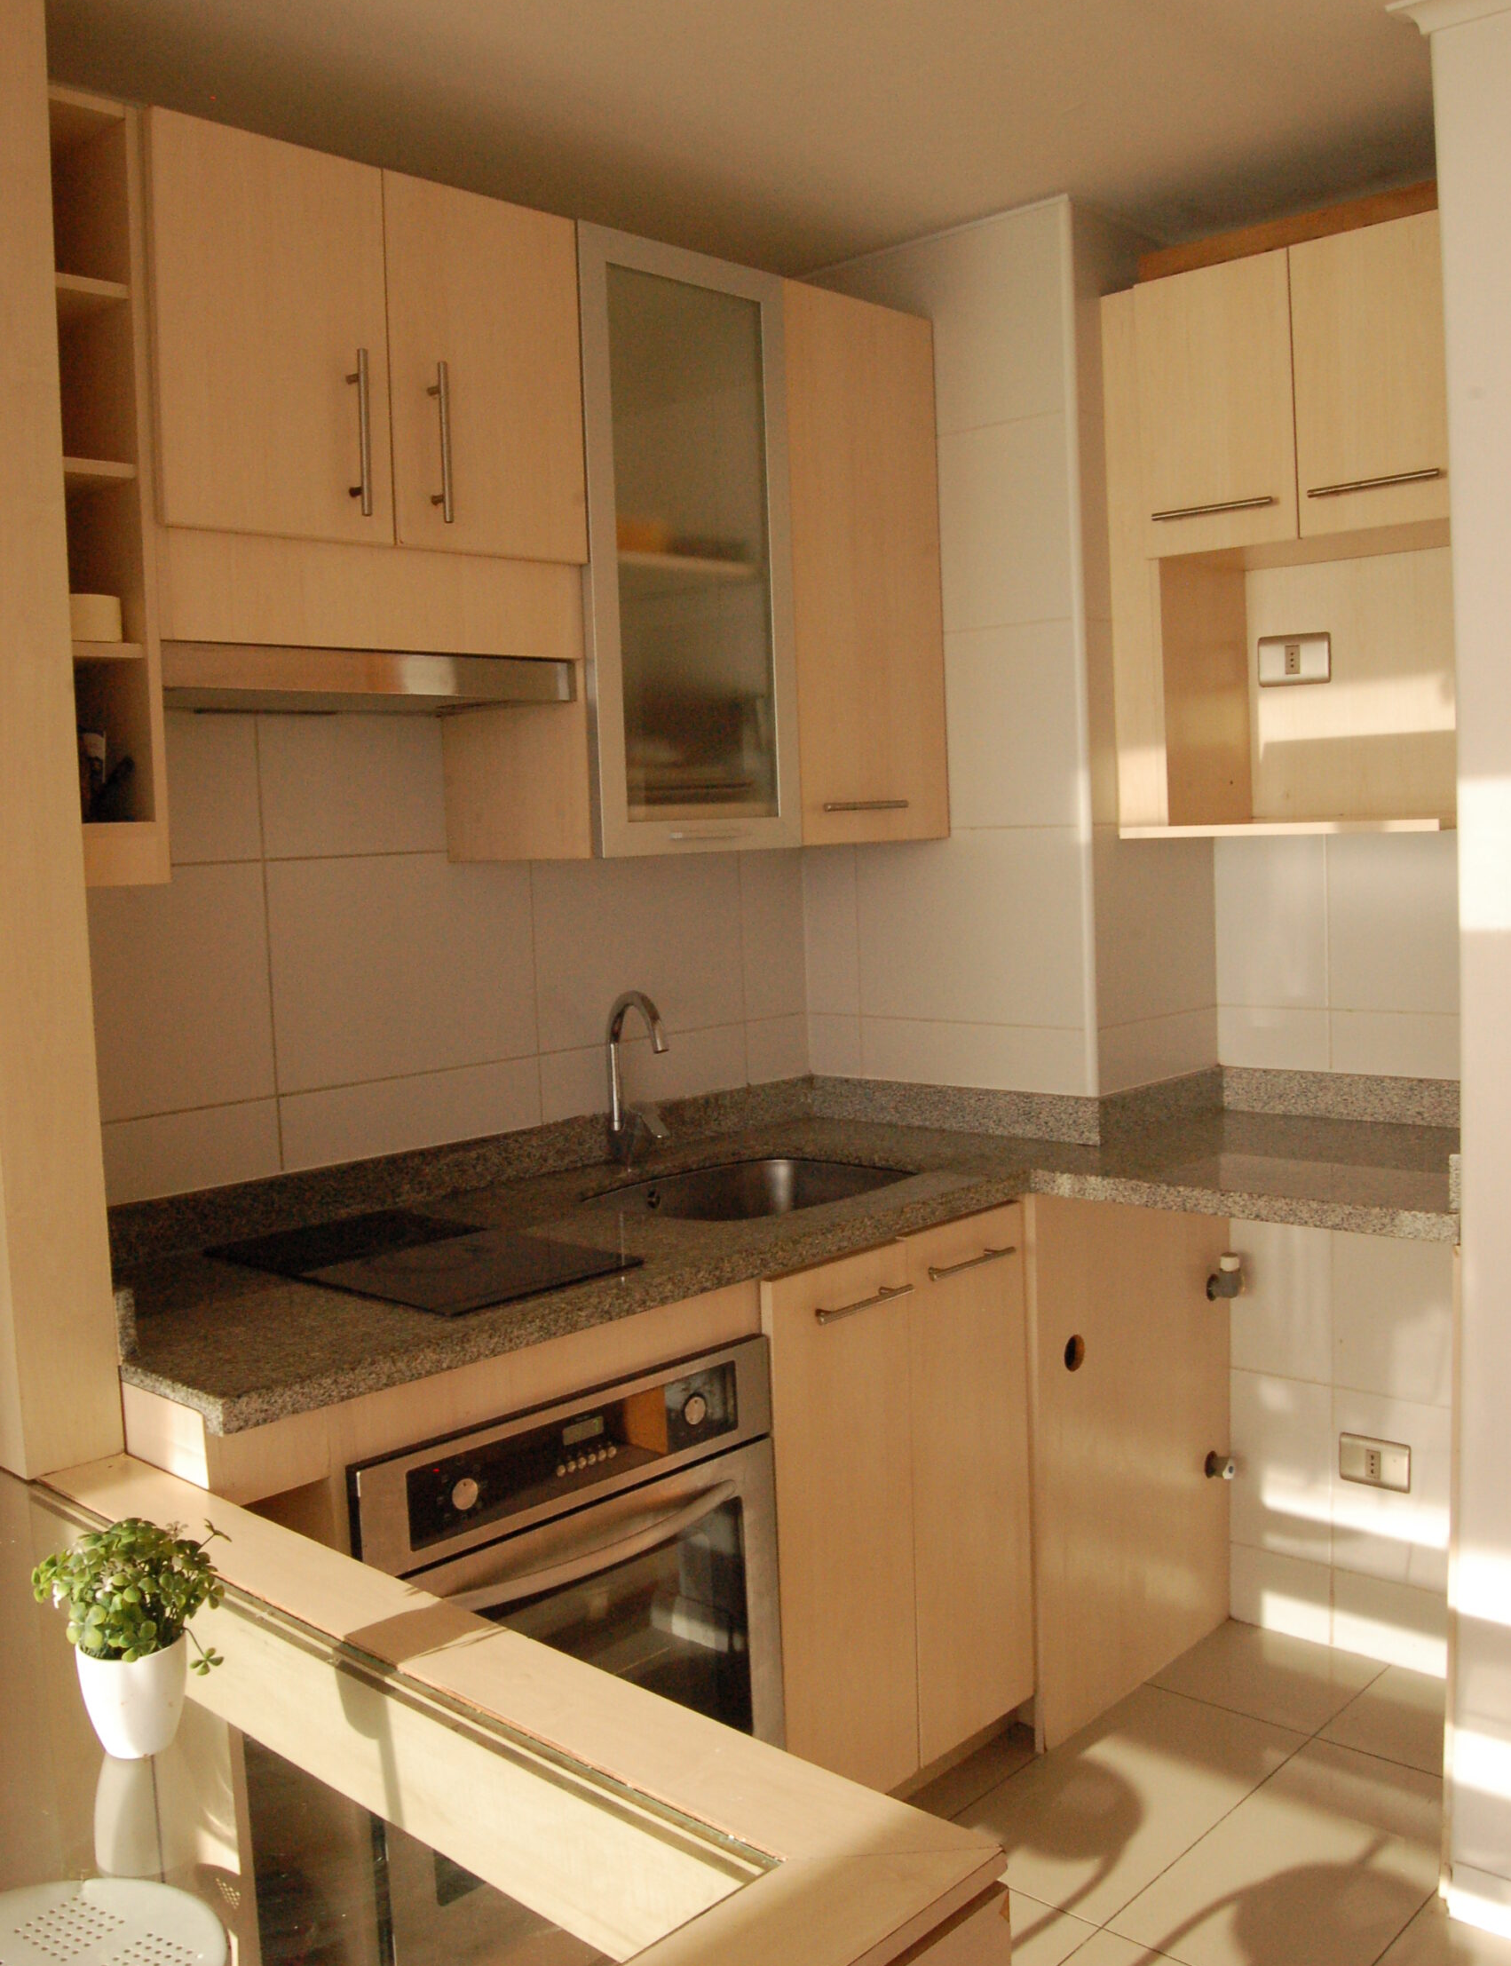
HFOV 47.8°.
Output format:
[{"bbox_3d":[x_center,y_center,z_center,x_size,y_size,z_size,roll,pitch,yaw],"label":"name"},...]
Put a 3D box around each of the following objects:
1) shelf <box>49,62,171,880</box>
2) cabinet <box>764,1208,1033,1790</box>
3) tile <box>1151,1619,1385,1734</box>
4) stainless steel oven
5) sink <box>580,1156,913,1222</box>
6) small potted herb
[{"bbox_3d":[-0.845,-0.527,1.926,0.320,0.842,0.180,2,5,43],"label":"shelf"},{"bbox_3d":[0.015,0.737,2.548,0.580,0.793,0.583,2,5,43],"label":"cabinet"},{"bbox_3d":[0.854,1.153,2.833,0.289,0.010,0.302,2,5,43],"label":"tile"},{"bbox_3d":[-0.380,0.730,2.071,0.550,0.579,0.598,2,5,43],"label":"stainless steel oven"},{"bbox_3d":[0.004,0.401,2.664,0.369,0.170,0.487,2,5,43],"label":"sink"},{"bbox_3d":[-0.414,0.428,1.122,0.120,0.157,0.120,2,5,43],"label":"small potted herb"}]

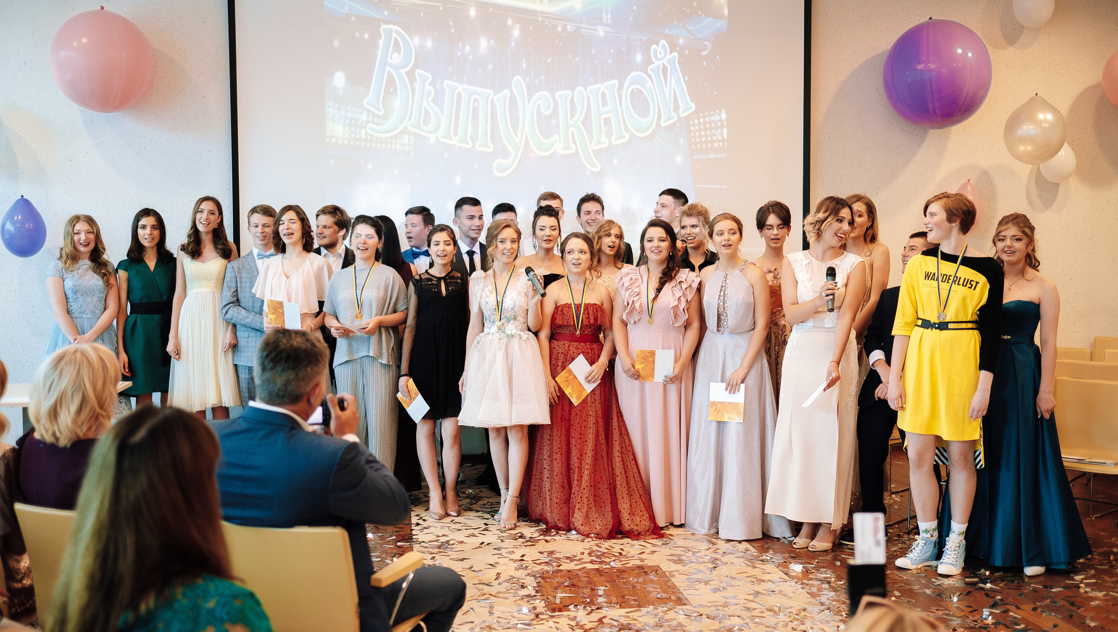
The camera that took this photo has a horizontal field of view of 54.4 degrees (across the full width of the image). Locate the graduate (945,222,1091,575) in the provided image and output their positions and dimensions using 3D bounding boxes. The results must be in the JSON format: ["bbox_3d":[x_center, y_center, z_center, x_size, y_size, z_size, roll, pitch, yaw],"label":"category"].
[{"bbox_3d":[2.211,0.346,5.285,0.660,1.683,0.540,1,4,19],"label":"graduate"}]

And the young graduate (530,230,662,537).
[{"bbox_3d":[0.177,0.352,5.888,0.687,1.606,0.556,0,4,2],"label":"young graduate"}]

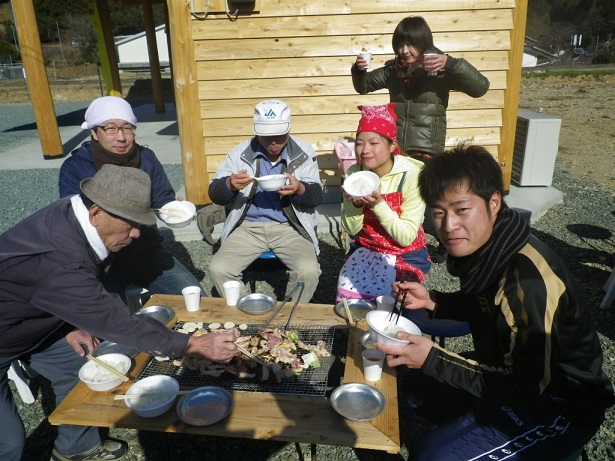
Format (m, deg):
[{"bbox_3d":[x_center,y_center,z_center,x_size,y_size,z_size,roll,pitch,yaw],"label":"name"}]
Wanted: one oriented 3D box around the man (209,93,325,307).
[{"bbox_3d":[-0.191,-0.046,2.528,0.580,1.160,0.740,-2,20,-2],"label":"man"}]

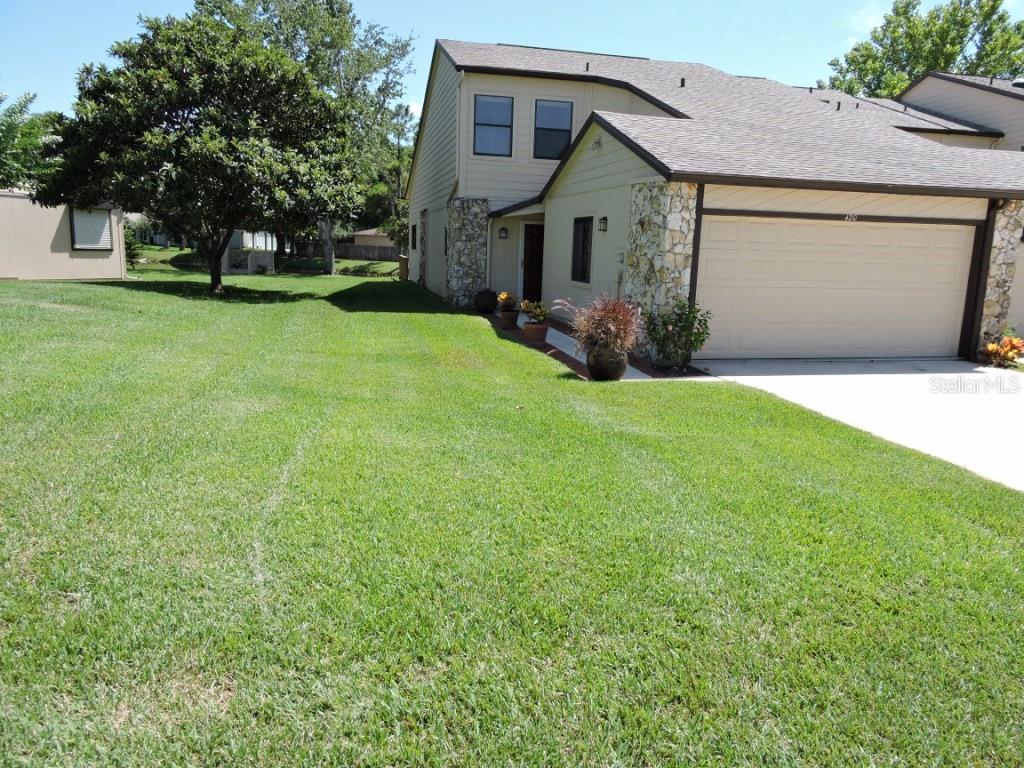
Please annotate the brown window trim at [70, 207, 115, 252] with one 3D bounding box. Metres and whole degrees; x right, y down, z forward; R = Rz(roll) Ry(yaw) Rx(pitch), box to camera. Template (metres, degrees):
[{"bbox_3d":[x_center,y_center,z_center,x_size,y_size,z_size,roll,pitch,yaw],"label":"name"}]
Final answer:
[{"bbox_3d":[-13.294,-4.912,22.500,0.100,1.400,1.450,4,10,16],"label":"brown window trim"}]

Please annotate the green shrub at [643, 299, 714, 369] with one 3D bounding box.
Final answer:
[{"bbox_3d":[2.378,-0.720,10.169,0.950,0.920,0.820,-1,10,-12],"label":"green shrub"}]

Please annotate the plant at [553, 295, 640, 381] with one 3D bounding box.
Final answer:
[{"bbox_3d":[1.067,-0.579,8.863,1.000,1.020,0.920,-1,10,-12],"label":"plant"}]

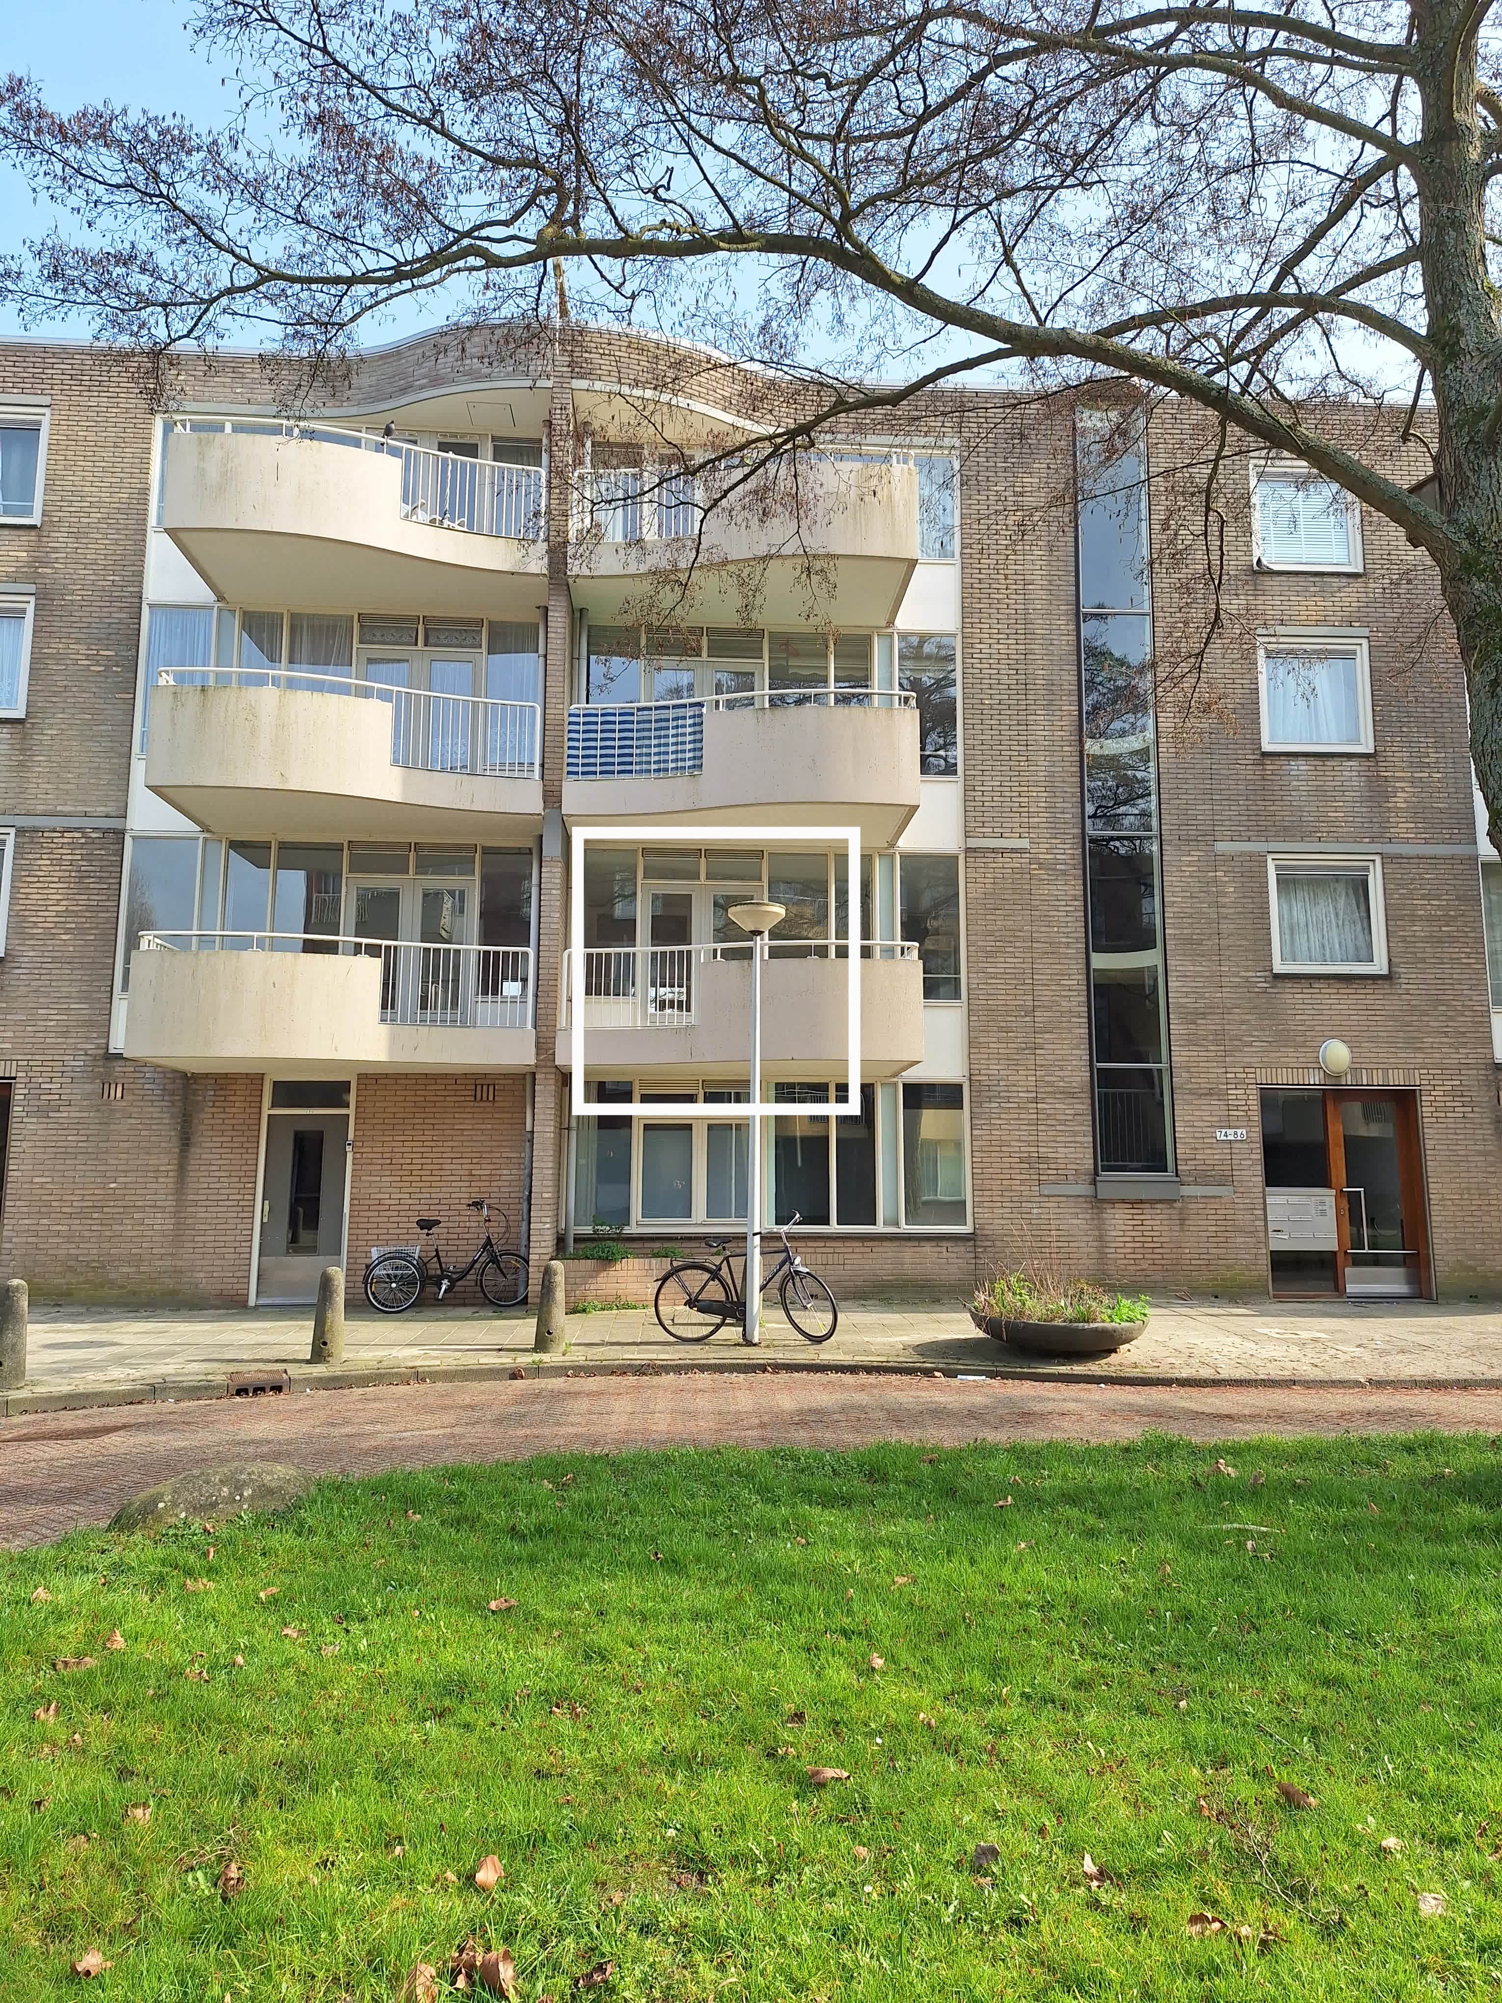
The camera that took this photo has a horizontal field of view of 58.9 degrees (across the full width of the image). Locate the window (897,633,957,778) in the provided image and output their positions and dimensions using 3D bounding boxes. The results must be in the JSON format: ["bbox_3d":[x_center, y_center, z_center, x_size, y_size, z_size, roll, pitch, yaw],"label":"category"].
[{"bbox_3d":[2.099,-3.542,15.868,0.717,1.751,0.120,1,-8,-4],"label":"window"}]

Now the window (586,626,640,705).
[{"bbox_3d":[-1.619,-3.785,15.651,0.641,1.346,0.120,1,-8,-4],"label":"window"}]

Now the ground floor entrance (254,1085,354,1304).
[{"bbox_3d":[-4.982,2.108,14.802,0.950,2.463,0.150,1,-8,-3],"label":"ground floor entrance"}]

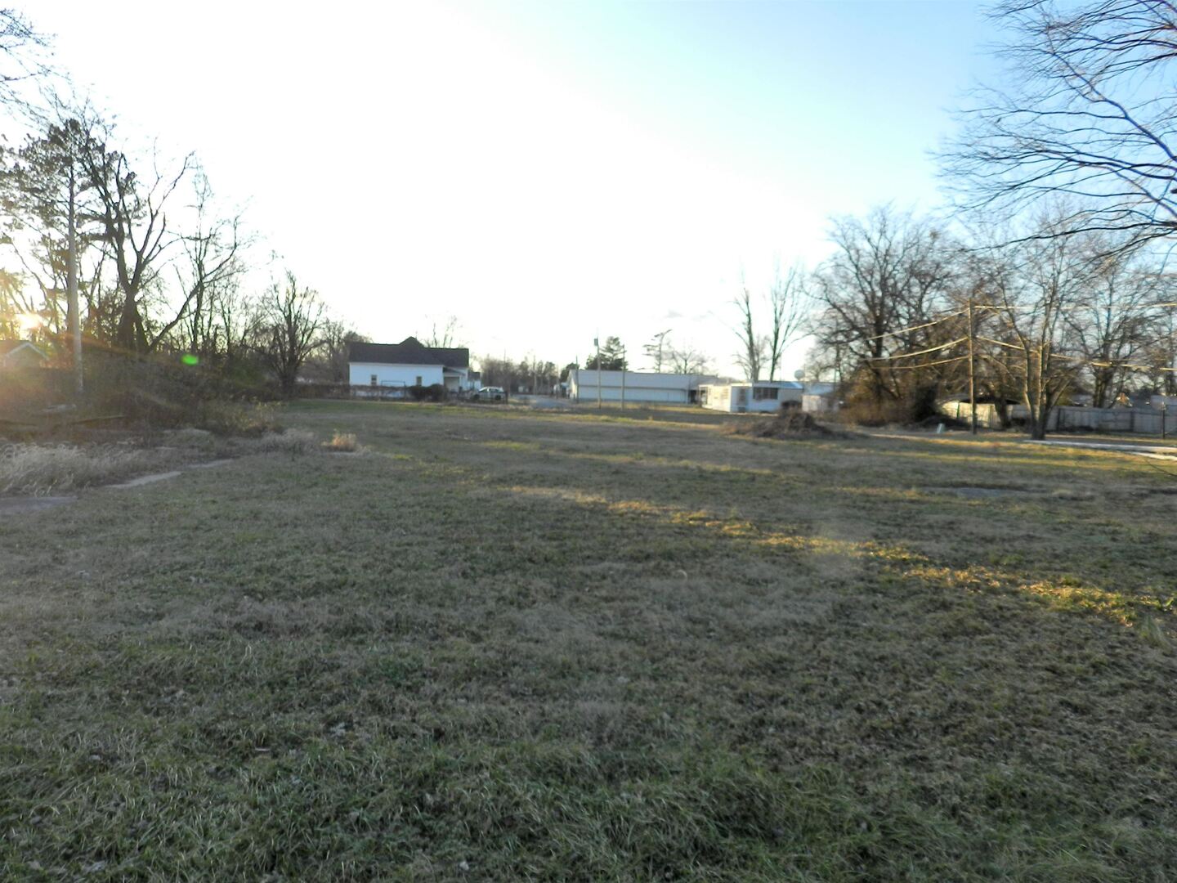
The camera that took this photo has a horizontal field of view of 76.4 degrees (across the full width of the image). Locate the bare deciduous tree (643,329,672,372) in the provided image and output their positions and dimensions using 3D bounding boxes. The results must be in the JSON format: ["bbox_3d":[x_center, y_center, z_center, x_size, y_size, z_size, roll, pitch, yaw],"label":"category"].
[{"bbox_3d":[13.554,-15.093,148.000,5.500,14.387,5.200,1,4,-6],"label":"bare deciduous tree"}]

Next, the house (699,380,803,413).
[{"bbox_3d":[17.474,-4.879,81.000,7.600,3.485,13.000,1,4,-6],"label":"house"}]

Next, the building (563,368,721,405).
[{"bbox_3d":[9.189,-9.508,130.000,22.500,5.753,14.000,1,4,-6],"label":"building"}]

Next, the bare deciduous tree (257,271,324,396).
[{"bbox_3d":[-29.030,-10.454,73.000,6.300,12.204,6.200,1,4,-6],"label":"bare deciduous tree"}]

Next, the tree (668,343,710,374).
[{"bbox_3d":[19.921,-13.533,148.000,8.200,11.686,7.800,1,4,-6],"label":"tree"}]

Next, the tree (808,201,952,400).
[{"bbox_3d":[22.063,-9.396,56.000,10.600,16.108,10.000,1,4,-6],"label":"tree"}]

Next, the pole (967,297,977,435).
[{"bbox_3d":[22.314,-4.411,43.500,0.270,8.007,0.270,-5,4,-6],"label":"pole"}]

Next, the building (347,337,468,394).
[{"bbox_3d":[-22.474,-9.446,94.000,14.600,7.337,10.000,1,4,-6],"label":"building"}]

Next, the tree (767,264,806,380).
[{"bbox_3d":[25.338,-13.433,97.000,5.000,18.803,5.000,1,4,-6],"label":"tree"}]

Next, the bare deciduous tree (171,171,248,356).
[{"bbox_3d":[-24.398,-9.794,48.000,4.900,14.929,4.700,1,4,-6],"label":"bare deciduous tree"}]

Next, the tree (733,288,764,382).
[{"bbox_3d":[20.807,-12.136,97.000,4.100,15.911,4.000,1,4,-6],"label":"tree"}]

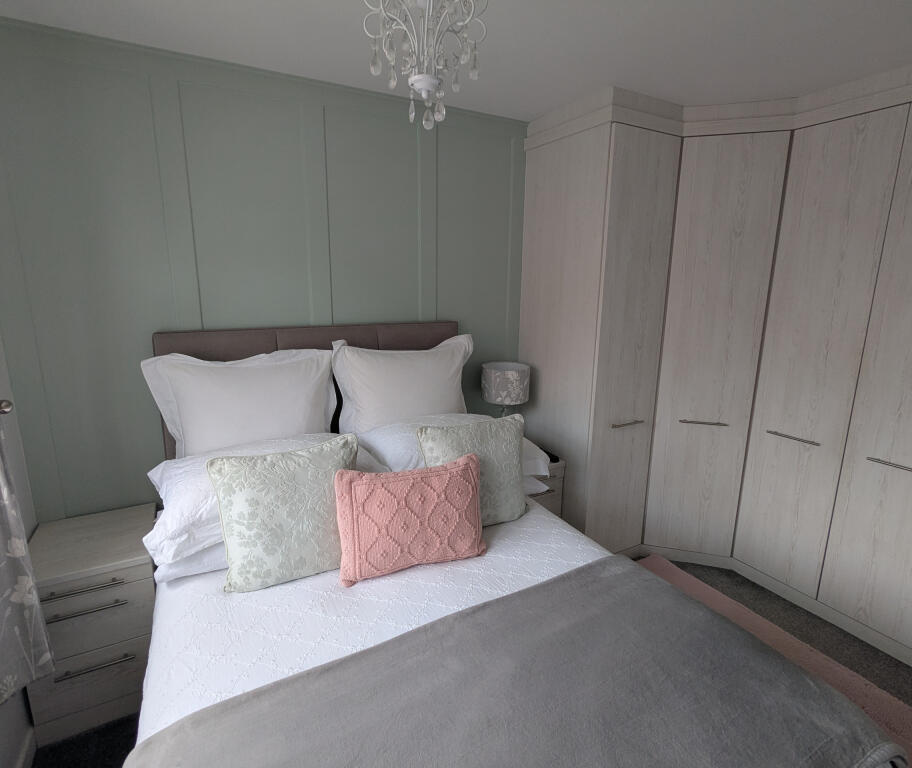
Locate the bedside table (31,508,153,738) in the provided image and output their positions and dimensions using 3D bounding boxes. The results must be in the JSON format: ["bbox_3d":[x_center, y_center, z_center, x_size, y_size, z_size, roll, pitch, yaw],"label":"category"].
[{"bbox_3d":[-1.351,0.878,1.822,0.390,0.605,0.475,-6,14,-28],"label":"bedside table"}]

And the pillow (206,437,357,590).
[{"bbox_3d":[-0.527,0.412,1.531,0.436,0.420,0.140,-6,5,-27],"label":"pillow"}]

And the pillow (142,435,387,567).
[{"bbox_3d":[-0.679,0.357,1.759,0.780,0.185,0.480,-6,23,-28],"label":"pillow"}]

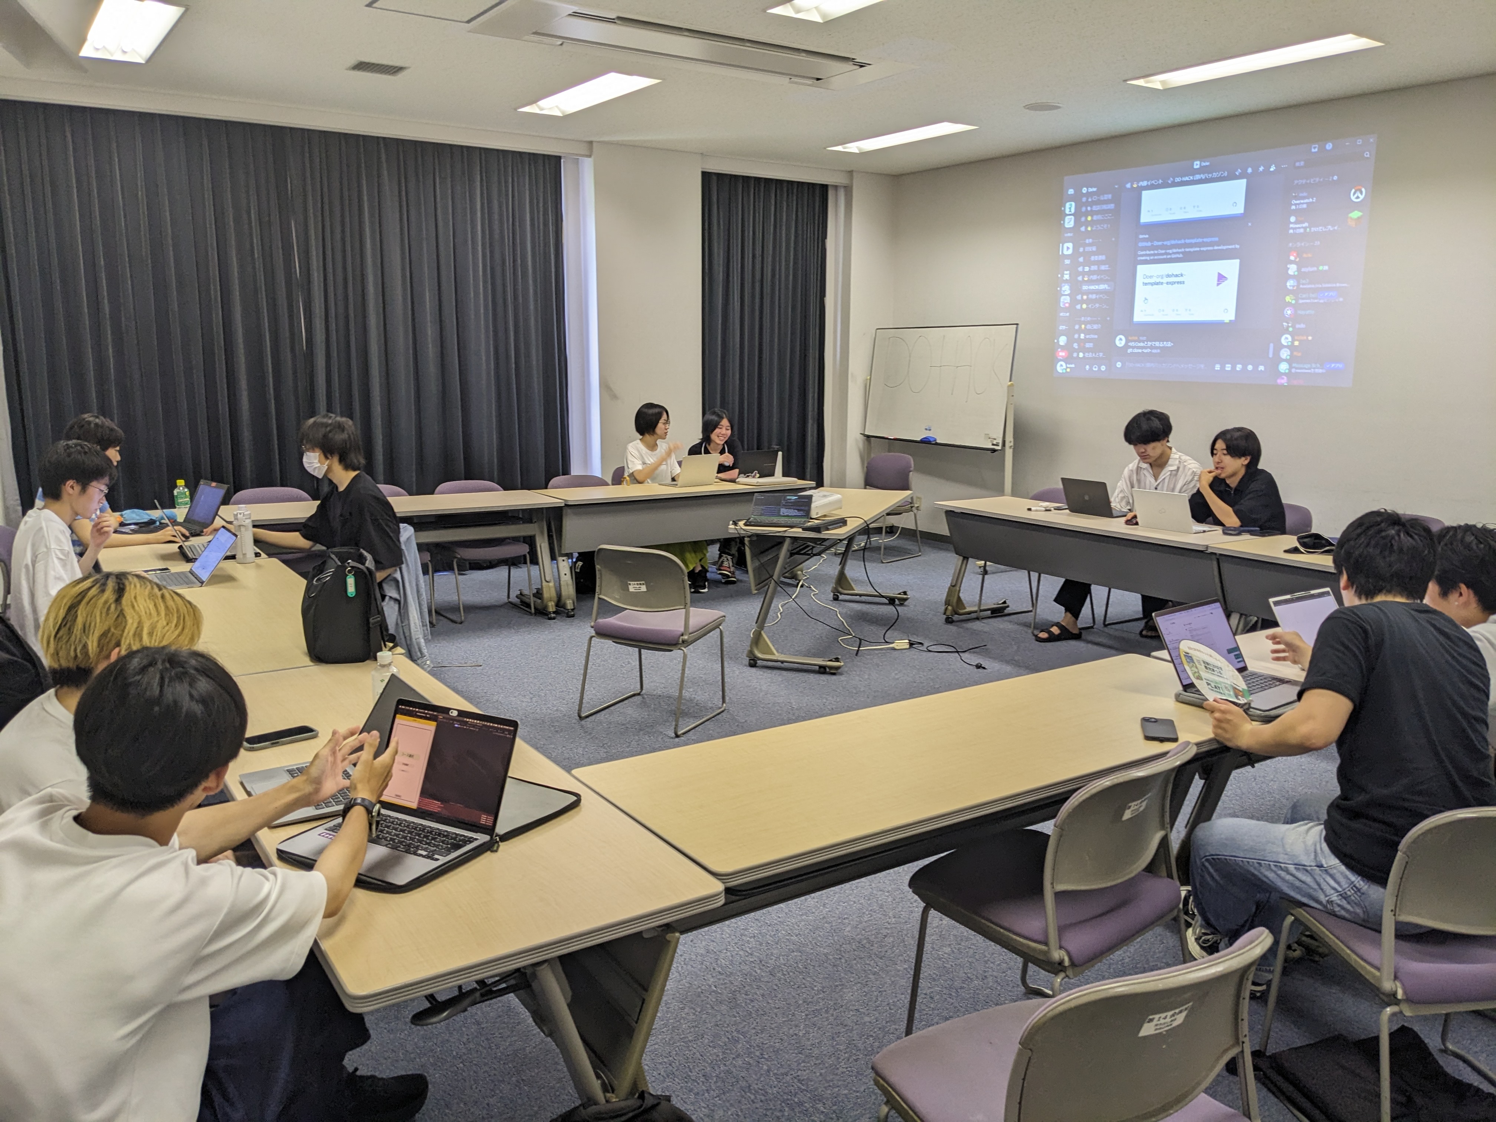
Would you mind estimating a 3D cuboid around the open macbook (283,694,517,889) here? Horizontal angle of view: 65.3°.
[{"bbox_3d":[-0.630,0.415,2.124,0.301,0.216,0.302,6,12,28],"label":"open macbook"}]

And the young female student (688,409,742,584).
[{"bbox_3d":[-0.213,-0.473,8.152,0.470,1.180,0.750,-5,12,-28],"label":"young female student"}]

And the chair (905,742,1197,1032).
[{"bbox_3d":[0.698,0.770,2.584,0.490,0.775,0.510,-9,14,-40],"label":"chair"}]

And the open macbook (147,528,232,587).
[{"bbox_3d":[-2.215,-0.011,4.568,0.350,0.187,0.313,-7,13,-33],"label":"open macbook"}]

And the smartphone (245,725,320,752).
[{"bbox_3d":[-1.077,0.409,2.696,0.152,0.011,0.077,-8,13,-37],"label":"smartphone"}]

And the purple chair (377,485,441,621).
[{"bbox_3d":[-2.130,-0.027,6.744,0.490,0.775,0.510,-6,13,-33],"label":"purple chair"}]

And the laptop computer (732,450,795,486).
[{"bbox_3d":[-0.001,-0.652,7.890,0.311,0.206,0.309,-7,13,-34],"label":"laptop computer"}]

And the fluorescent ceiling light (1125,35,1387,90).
[{"bbox_3d":[2.463,-2.468,5.746,0.310,0.070,1.220,-7,13,-33],"label":"fluorescent ceiling light"}]

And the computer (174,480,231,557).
[{"bbox_3d":[-2.713,-0.252,5.615,0.308,0.218,0.317,9,14,40],"label":"computer"}]

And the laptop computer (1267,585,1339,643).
[{"bbox_3d":[1.710,0.220,3.307,0.306,0.199,0.326,-7,13,-33],"label":"laptop computer"}]

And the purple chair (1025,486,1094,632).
[{"bbox_3d":[1.710,-0.009,6.831,0.510,0.775,0.490,-4,12,-25],"label":"purple chair"}]

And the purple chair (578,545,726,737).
[{"bbox_3d":[-0.398,0.304,5.043,0.490,0.775,0.510,5,12,25],"label":"purple chair"}]

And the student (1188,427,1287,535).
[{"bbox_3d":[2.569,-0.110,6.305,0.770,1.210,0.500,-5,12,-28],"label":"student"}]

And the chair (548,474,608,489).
[{"bbox_3d":[-1.030,-0.159,7.549,0.510,0.780,0.520,-7,13,-33],"label":"chair"}]

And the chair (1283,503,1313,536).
[{"bbox_3d":[2.758,0.082,6.408,0.520,0.775,0.515,-7,13,-33],"label":"chair"}]

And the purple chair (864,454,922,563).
[{"bbox_3d":[1.028,-0.433,9.052,0.510,0.780,0.510,-10,15,-44],"label":"purple chair"}]

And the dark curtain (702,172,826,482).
[{"bbox_3d":[0.128,-1.610,9.423,1.270,2.860,0.150,-7,13,-33],"label":"dark curtain"}]

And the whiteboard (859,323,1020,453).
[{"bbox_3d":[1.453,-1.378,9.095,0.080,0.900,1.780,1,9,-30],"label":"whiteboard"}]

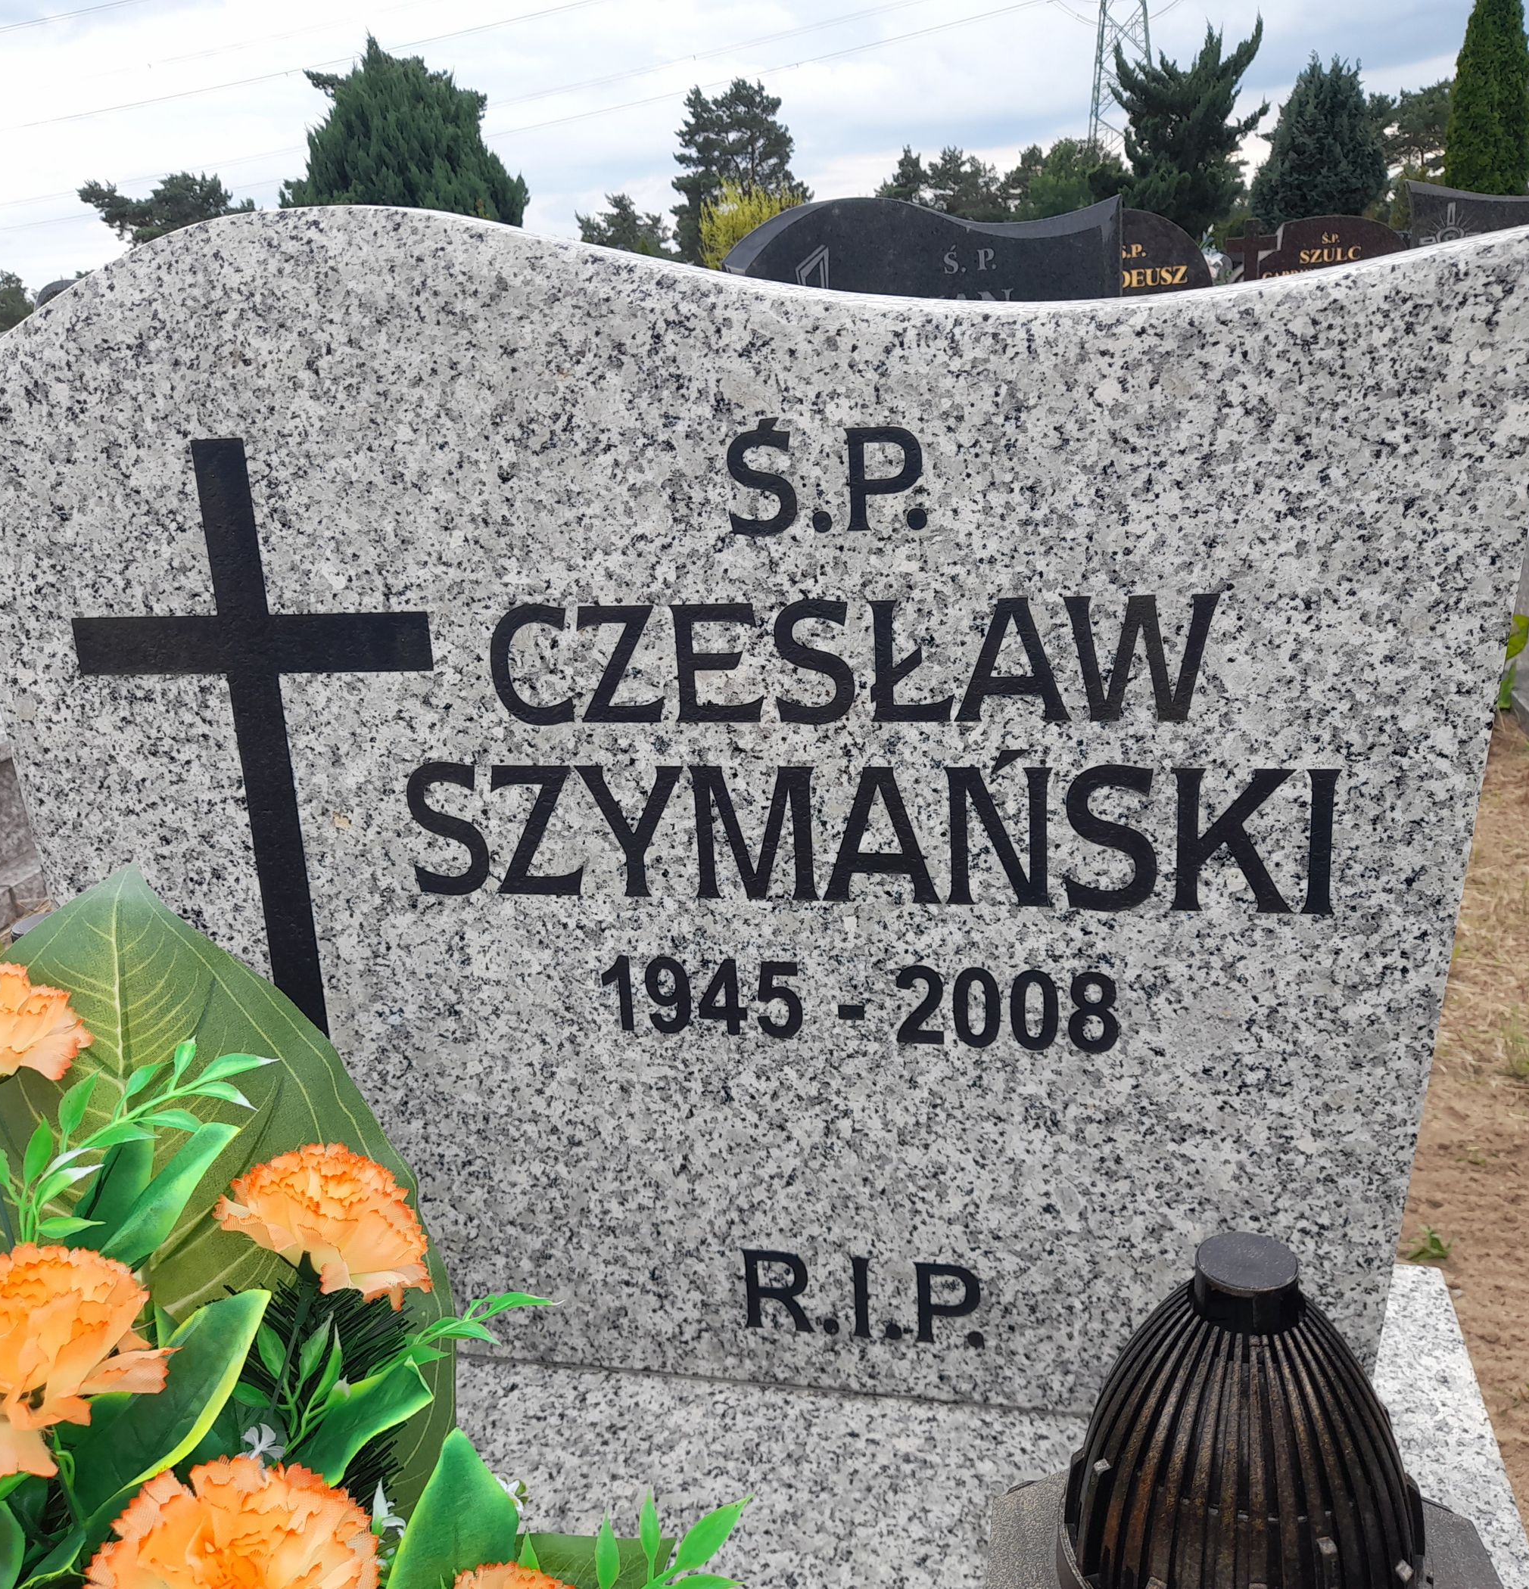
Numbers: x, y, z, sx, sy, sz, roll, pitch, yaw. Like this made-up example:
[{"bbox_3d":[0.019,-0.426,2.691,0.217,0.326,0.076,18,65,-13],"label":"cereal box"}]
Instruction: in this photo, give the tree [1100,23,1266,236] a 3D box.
[{"bbox_3d":[3.526,-4.787,12.689,1.313,2.966,1.313,0,17,16],"label":"tree"}]

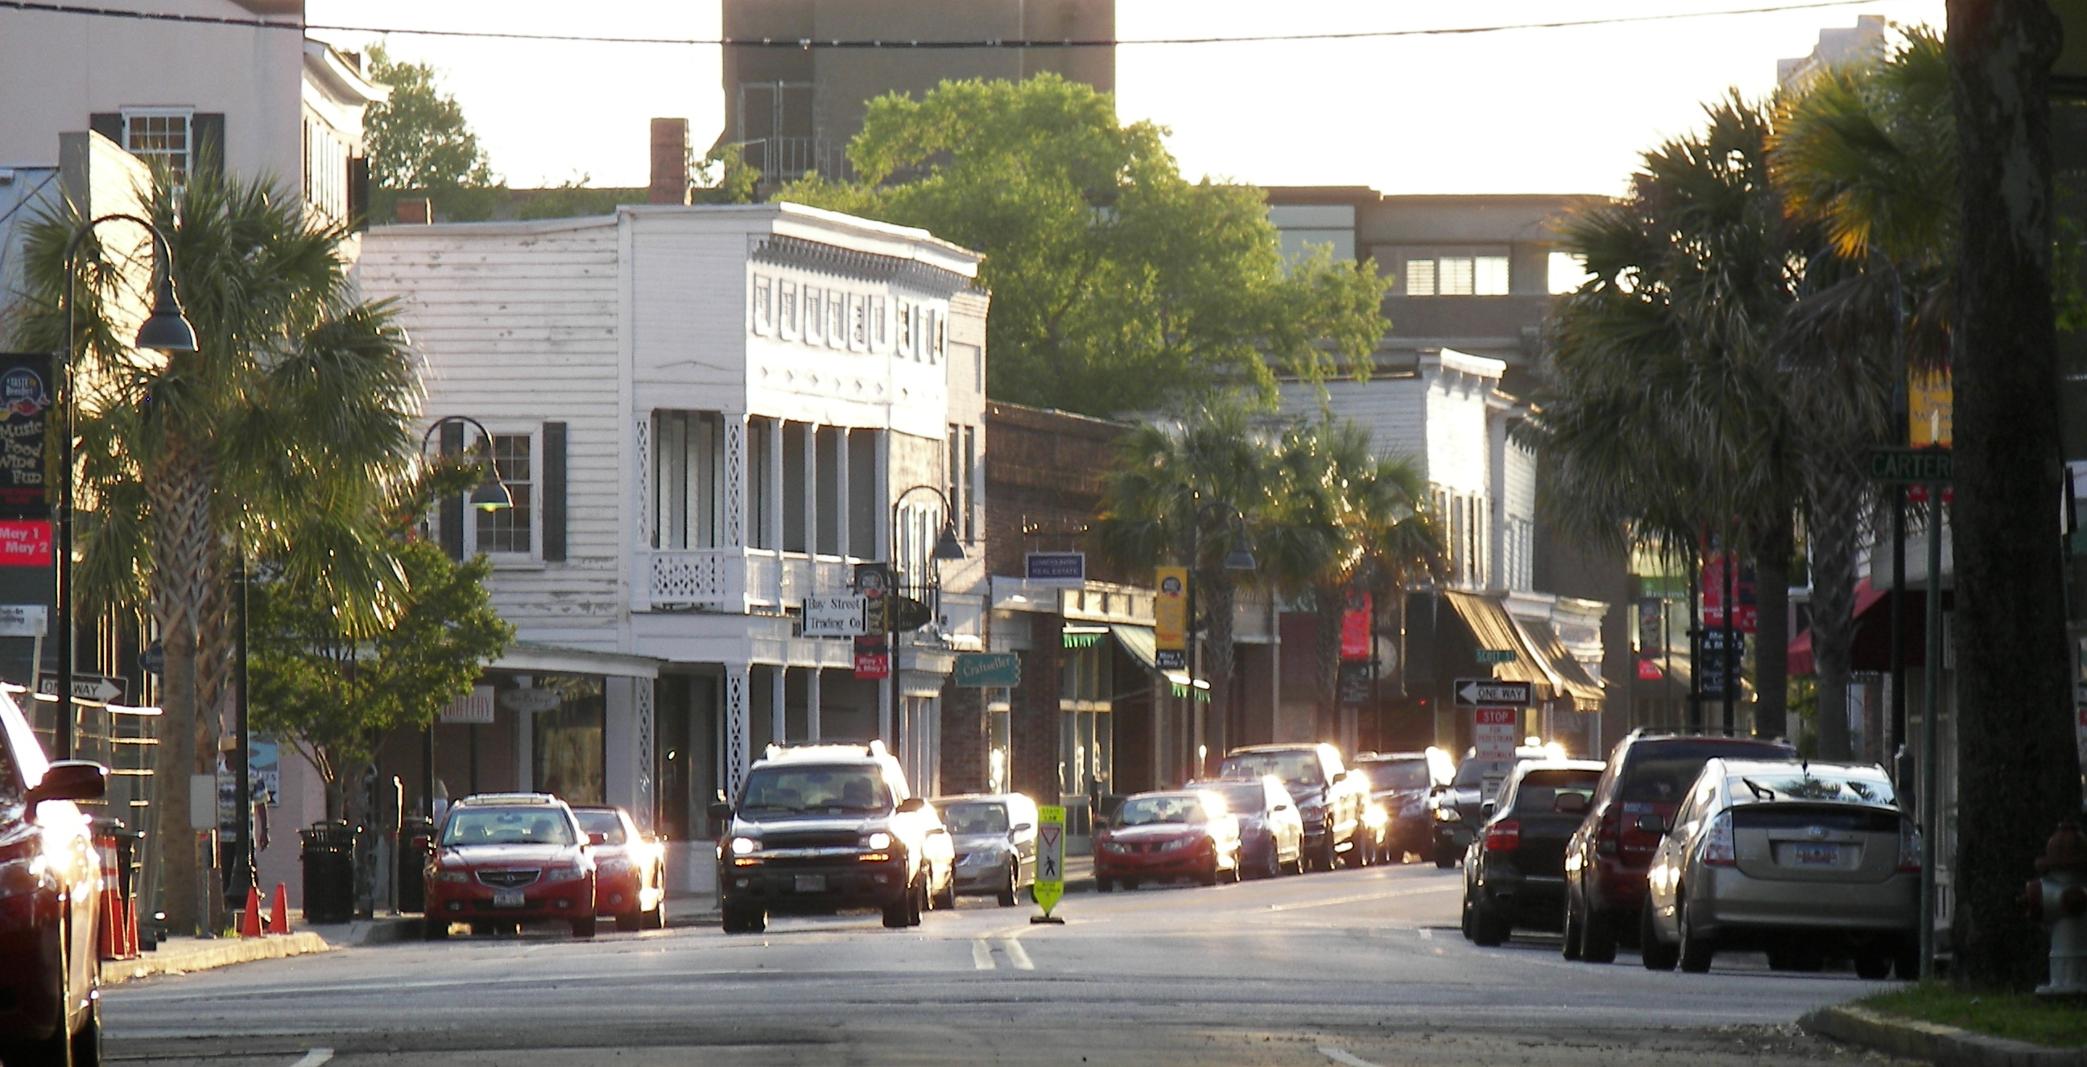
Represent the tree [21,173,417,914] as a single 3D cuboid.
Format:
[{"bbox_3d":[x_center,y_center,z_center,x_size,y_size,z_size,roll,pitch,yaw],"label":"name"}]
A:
[{"bbox_3d":[-6.880,0.136,118.500,3.350,6.400,3.300,0,-1,0],"label":"tree"}]

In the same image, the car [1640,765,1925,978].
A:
[{"bbox_3d":[5.236,2.363,100.000,1.730,1.490,4.450,1,-1,-2],"label":"car"}]

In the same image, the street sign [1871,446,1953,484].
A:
[{"bbox_3d":[5.530,-0.415,88.000,0.820,0.210,0.040,0,-1,2],"label":"street sign"}]

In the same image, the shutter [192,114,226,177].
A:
[{"bbox_3d":[-9.771,-4.442,166.000,0.380,0.950,0.050,0,-1,0],"label":"shutter"}]

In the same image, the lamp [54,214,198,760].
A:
[{"bbox_3d":[-6.765,0.385,104.500,1.060,5.500,0.470,0,-1,-2],"label":"lamp"}]

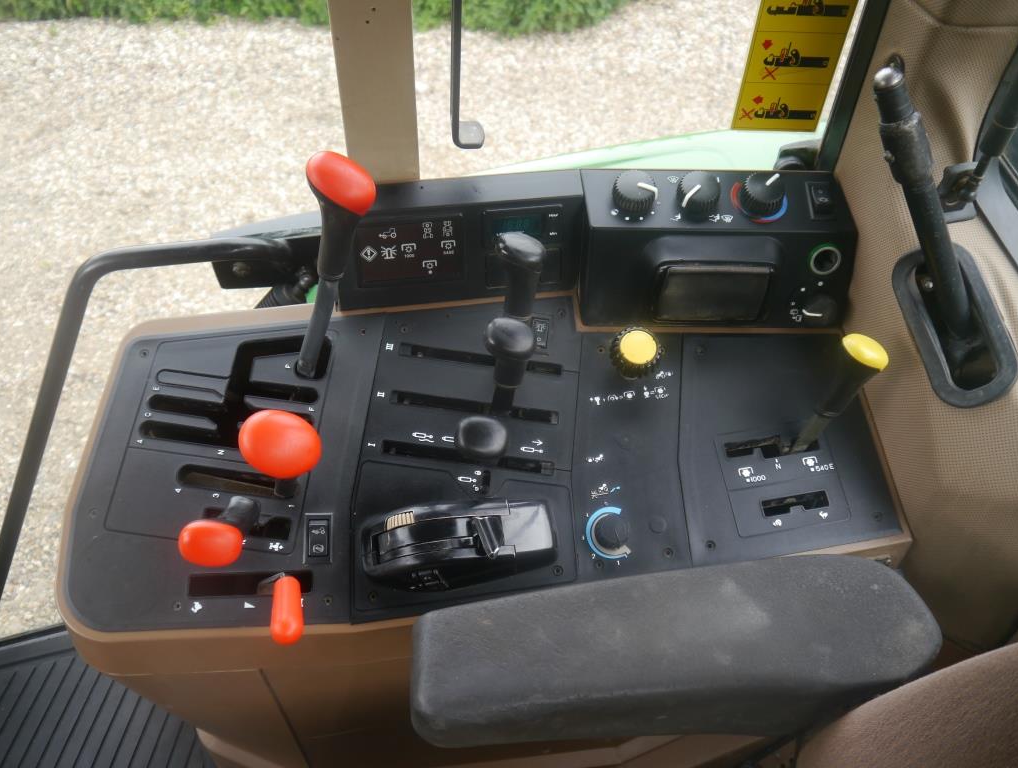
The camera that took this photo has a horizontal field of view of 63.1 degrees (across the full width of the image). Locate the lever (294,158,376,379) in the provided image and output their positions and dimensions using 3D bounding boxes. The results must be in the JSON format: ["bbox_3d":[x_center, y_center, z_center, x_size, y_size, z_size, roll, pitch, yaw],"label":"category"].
[{"bbox_3d":[-0.142,-0.082,0.650,0.050,0.194,0.044,19,41,-2],"label":"lever"}]

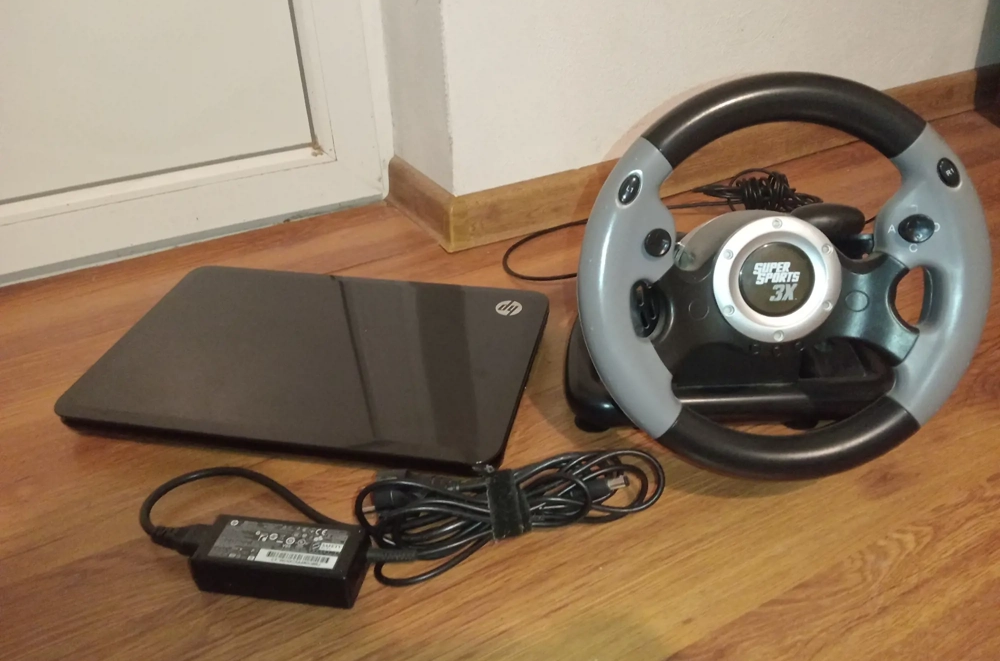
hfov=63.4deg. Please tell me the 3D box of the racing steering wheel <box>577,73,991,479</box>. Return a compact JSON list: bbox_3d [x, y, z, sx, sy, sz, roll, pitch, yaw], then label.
[{"bbox_3d":[0.182,-0.032,0.532,0.260,0.260,0.100,-1,12,2],"label":"racing steering wheel"}]

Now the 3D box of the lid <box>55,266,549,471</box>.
[{"bbox_3d":[-0.160,0.027,0.731,0.376,0.027,0.244,5,35,11],"label":"lid"}]

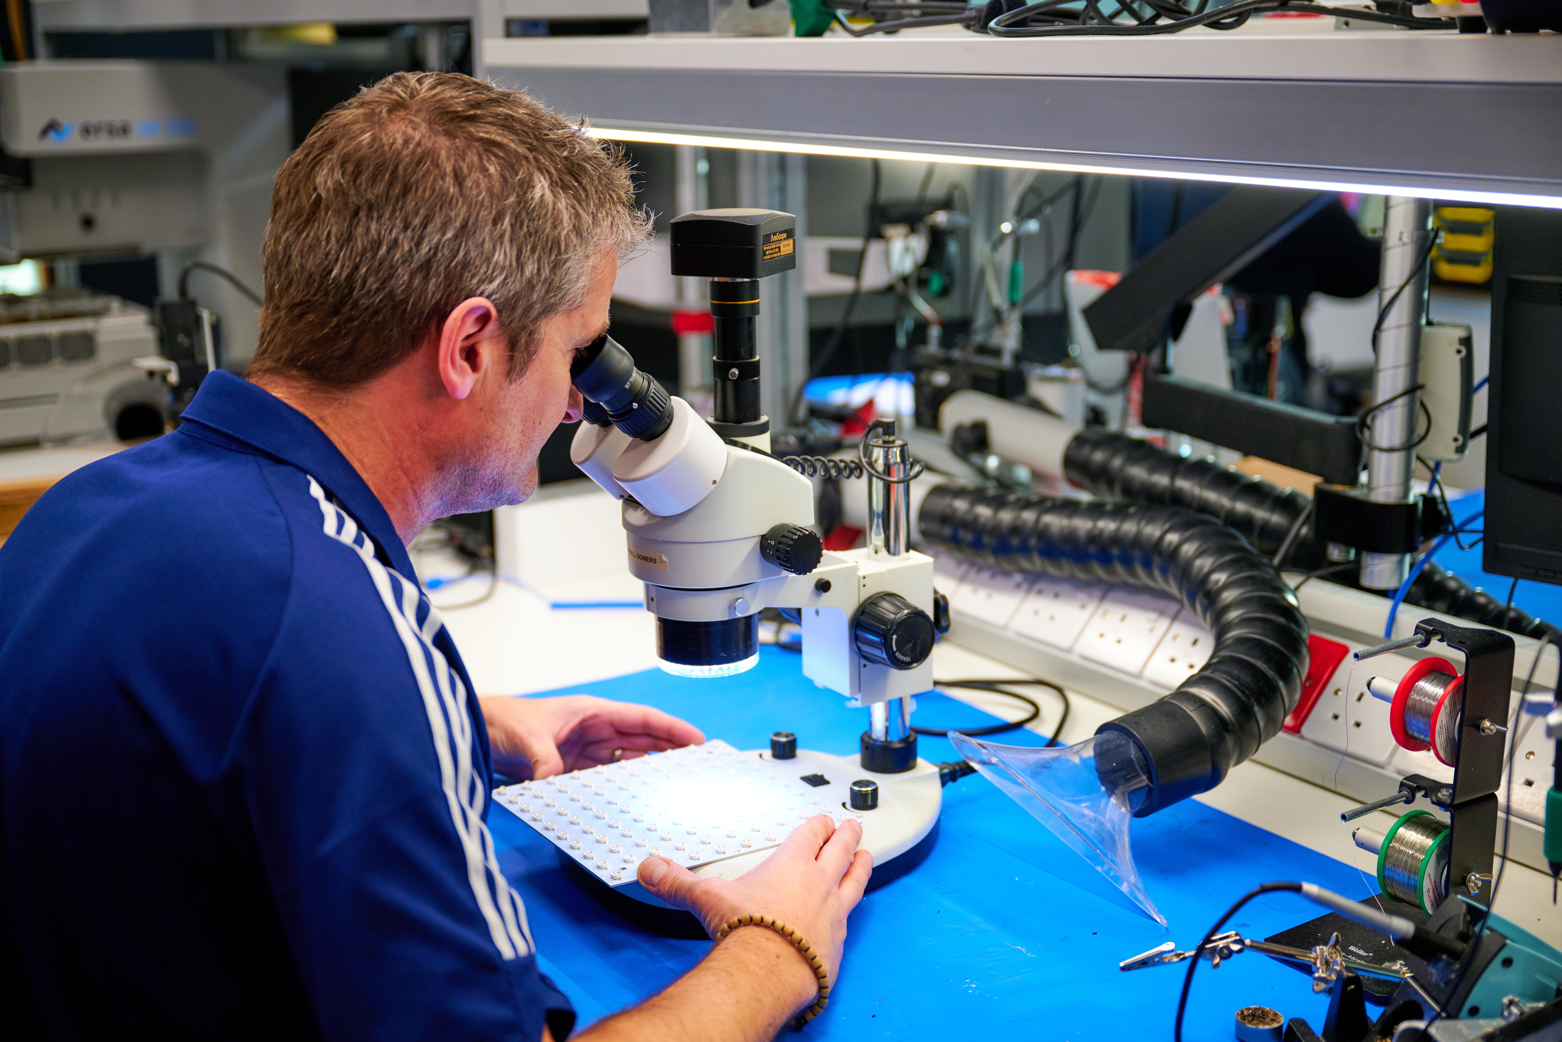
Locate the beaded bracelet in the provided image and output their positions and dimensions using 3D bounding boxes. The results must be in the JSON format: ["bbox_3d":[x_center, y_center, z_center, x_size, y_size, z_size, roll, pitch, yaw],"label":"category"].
[{"bbox_3d":[-0.004,0.275,1.220,0.080,0.065,0.016,40,27,12],"label":"beaded bracelet"}]

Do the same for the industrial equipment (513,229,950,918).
[{"bbox_3d":[-0.017,0.016,1.416,0.313,0.472,0.247,-8,16,-28],"label":"industrial equipment"}]

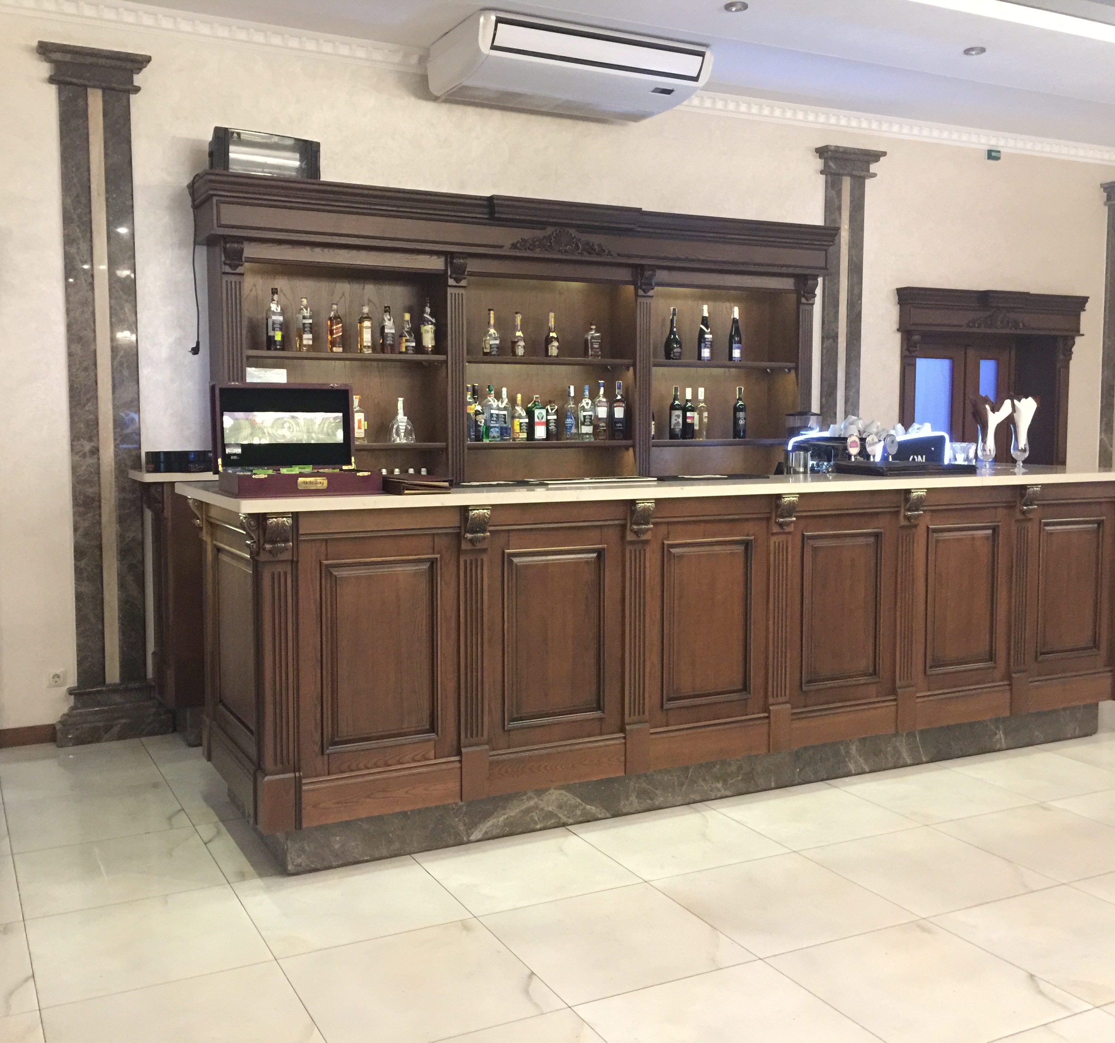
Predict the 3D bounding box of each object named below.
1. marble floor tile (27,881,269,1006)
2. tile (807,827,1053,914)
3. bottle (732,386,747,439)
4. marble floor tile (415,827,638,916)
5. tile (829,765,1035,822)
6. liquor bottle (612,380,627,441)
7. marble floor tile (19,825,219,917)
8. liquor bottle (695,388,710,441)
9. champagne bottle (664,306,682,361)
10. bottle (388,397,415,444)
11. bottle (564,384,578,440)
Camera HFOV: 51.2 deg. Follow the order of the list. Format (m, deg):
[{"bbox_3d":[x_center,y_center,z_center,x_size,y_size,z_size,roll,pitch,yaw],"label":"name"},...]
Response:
[{"bbox_3d":[-1.177,1.200,3.331,0.600,0.010,0.600,-2,5,-27],"label":"marble floor tile"},{"bbox_3d":[1.238,1.170,3.927,0.600,0.010,0.600,-2,5,-27],"label":"tile"},{"bbox_3d":[1.058,-0.628,6.759,0.075,0.308,0.075,-1,5,-9],"label":"bottle"},{"bbox_3d":[-0.110,1.153,3.864,0.600,0.010,0.600,-2,5,-27],"label":"marble floor tile"},{"bbox_3d":[1.492,1.094,4.691,0.600,0.012,0.600,-2,5,-27],"label":"tile"},{"bbox_3d":[0.340,-0.606,6.393,0.077,0.330,0.076,0,5,-2],"label":"liquor bottle"},{"bbox_3d":[-1.449,1.150,3.850,0.600,0.010,0.600,-2,5,-27],"label":"marble floor tile"},{"bbox_3d":[0.826,-0.614,6.675,0.078,0.301,0.078,0,5,0],"label":"liquor bottle"},{"bbox_3d":[0.653,-1.052,6.549,0.100,0.305,0.100,0,5,0],"label":"champagne bottle"},{"bbox_3d":[-0.784,-0.508,5.883,0.132,0.231,0.105,-2,5,-20],"label":"bottle"},{"bbox_3d":[0.072,-0.582,6.292,0.073,0.296,0.073,0,5,0],"label":"bottle"}]

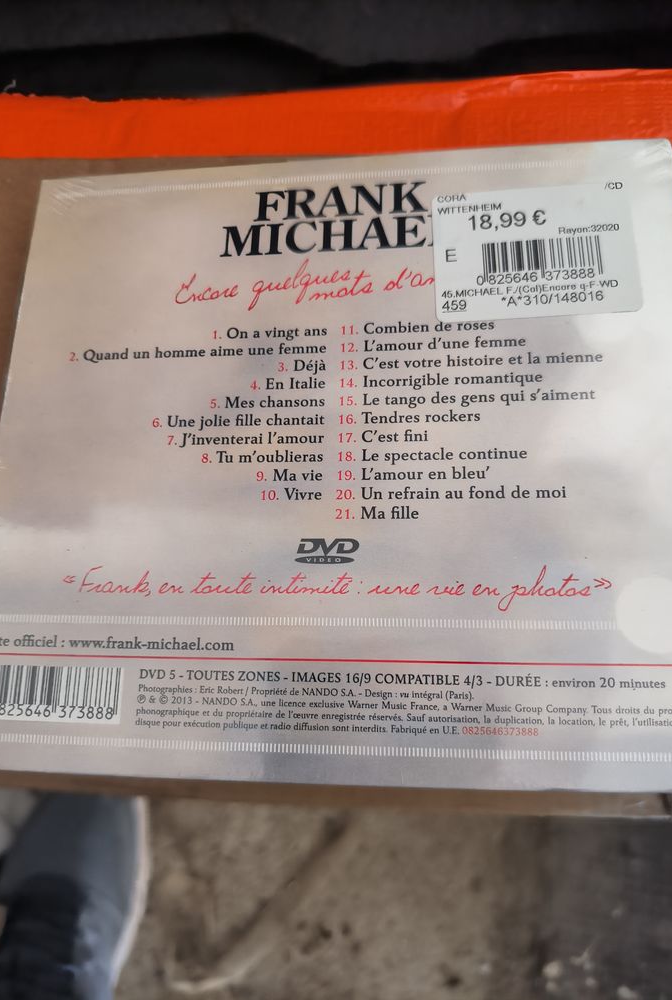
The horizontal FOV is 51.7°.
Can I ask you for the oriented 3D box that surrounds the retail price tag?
[{"bbox_3d":[0.041,-0.051,0.143,0.041,0.001,0.031,-1,74,7],"label":"retail price tag"}]

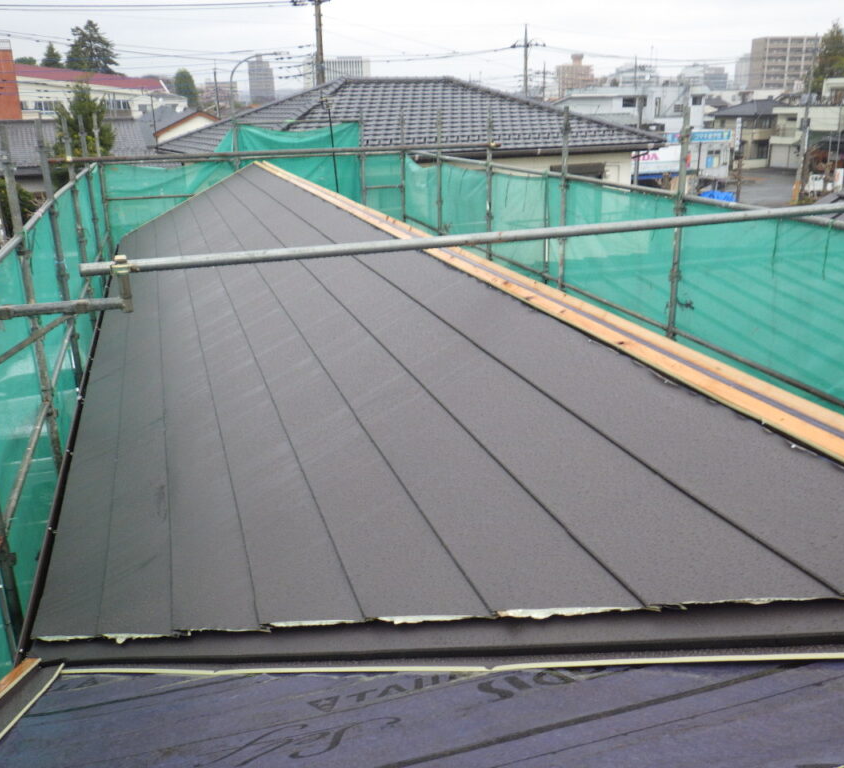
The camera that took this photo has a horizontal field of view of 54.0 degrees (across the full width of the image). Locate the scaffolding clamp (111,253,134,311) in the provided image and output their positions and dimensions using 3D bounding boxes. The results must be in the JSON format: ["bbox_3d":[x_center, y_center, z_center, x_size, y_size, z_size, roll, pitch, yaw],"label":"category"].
[{"bbox_3d":[-1.124,-0.377,3.120,0.075,0.205,0.075,-6,19,-15],"label":"scaffolding clamp"}]

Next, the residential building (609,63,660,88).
[{"bbox_3d":[55.249,-74.379,217.842,13.000,17.940,11.000,4,18,13],"label":"residential building"}]

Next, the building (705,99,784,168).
[{"bbox_3d":[36.534,-27.832,92.216,7.500,7.284,6.800,-11,21,-26],"label":"building"}]

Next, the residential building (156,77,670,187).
[{"bbox_3d":[-0.527,-3.870,22.126,10.857,8.243,8.092,-10,21,-25],"label":"residential building"}]

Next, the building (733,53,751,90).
[{"bbox_3d":[148.492,-136.285,377.369,12.500,25.898,12.500,-1,19,0],"label":"building"}]

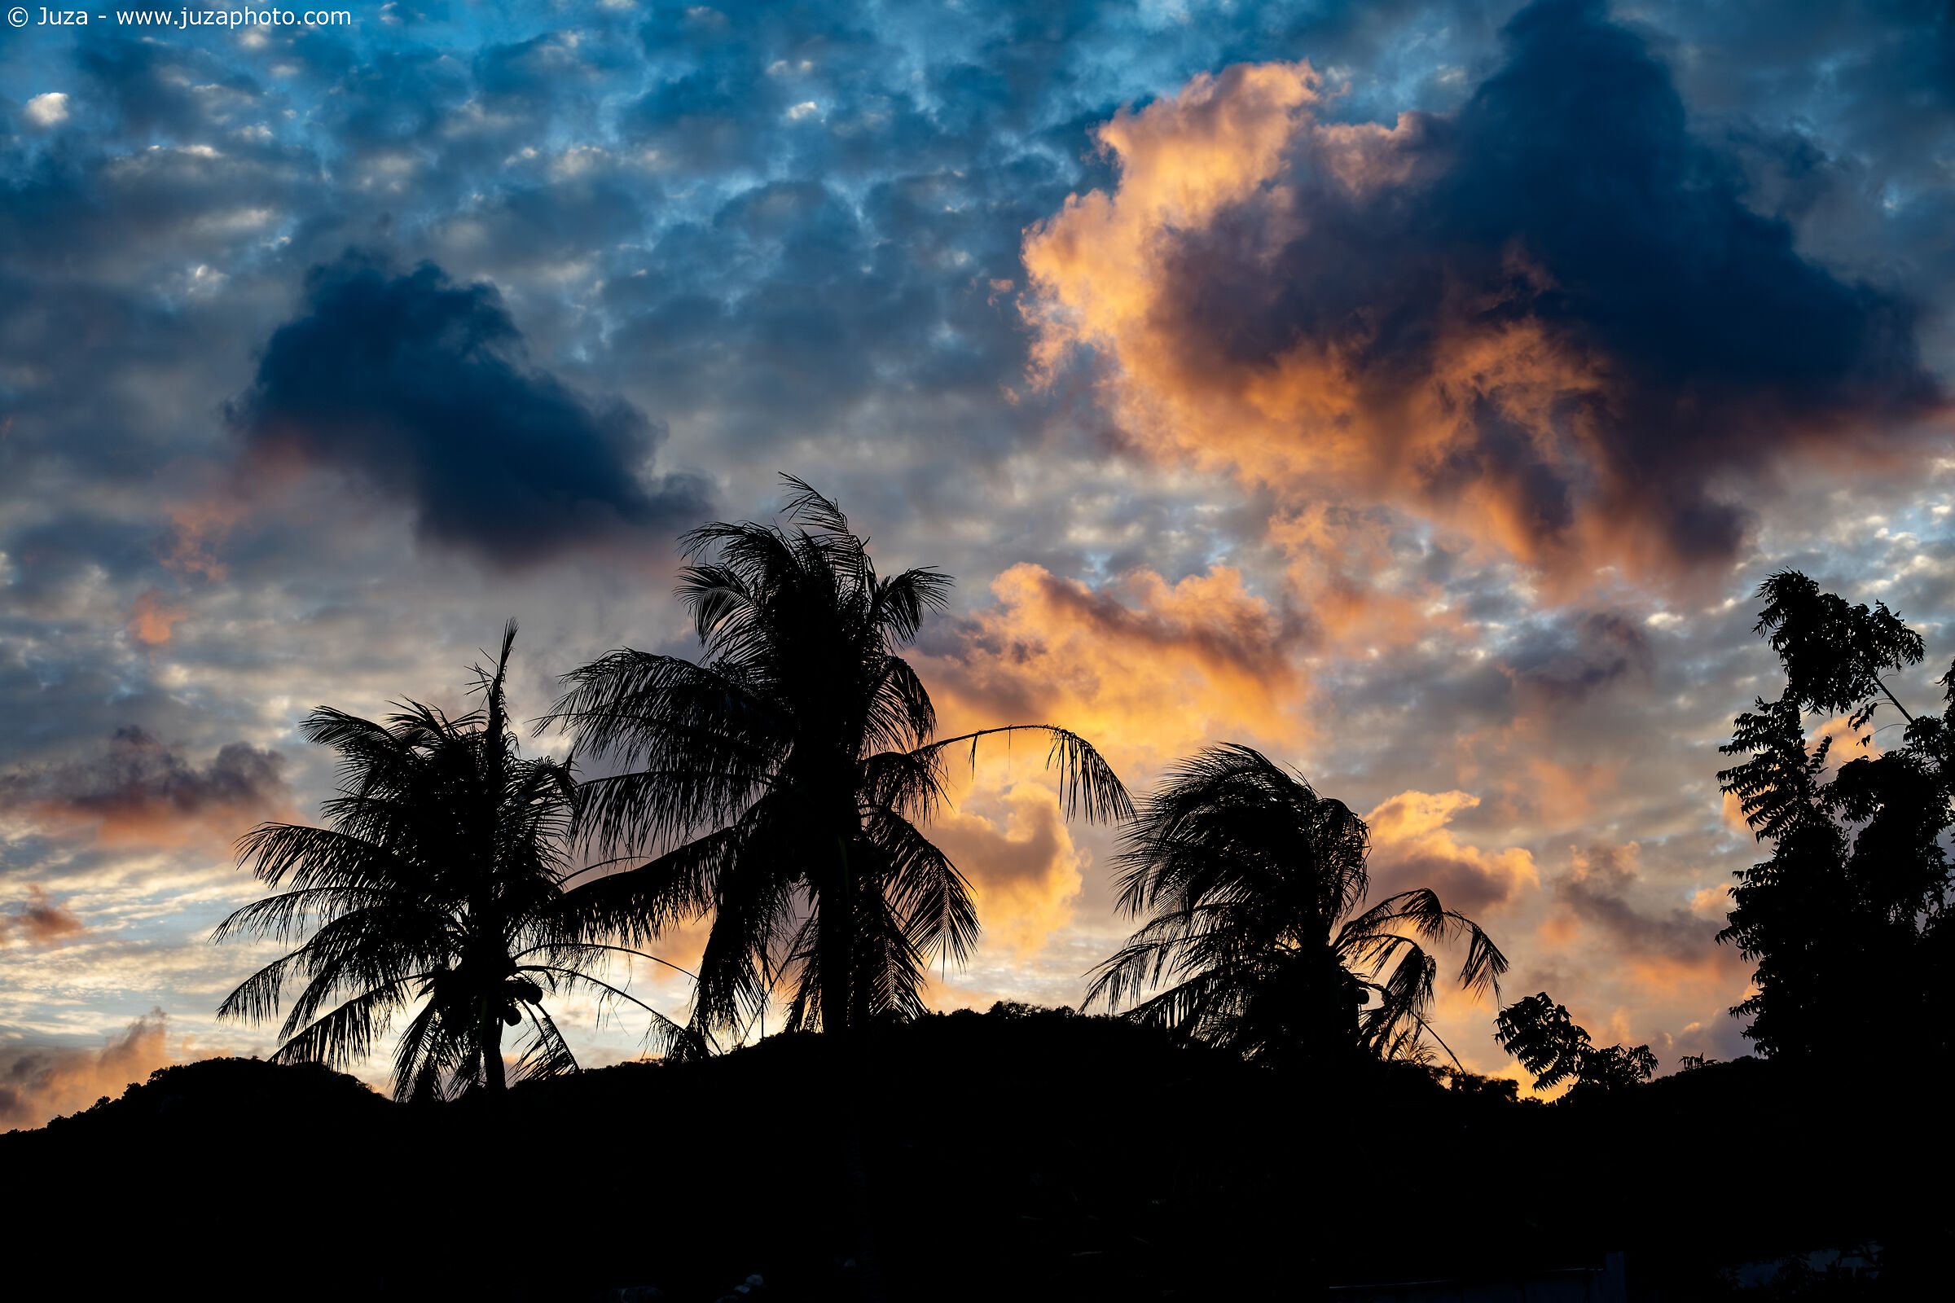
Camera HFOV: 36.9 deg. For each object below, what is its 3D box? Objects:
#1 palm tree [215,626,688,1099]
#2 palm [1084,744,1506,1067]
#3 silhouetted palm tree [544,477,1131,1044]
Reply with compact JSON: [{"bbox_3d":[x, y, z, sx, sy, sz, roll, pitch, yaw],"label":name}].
[{"bbox_3d":[-6.414,2.738,36.000,5.910,6.110,5.300,0,-12,0],"label":"palm tree"},{"bbox_3d":[4.216,3.545,39.000,5.610,4.650,4.900,0,-12,0],"label":"palm"},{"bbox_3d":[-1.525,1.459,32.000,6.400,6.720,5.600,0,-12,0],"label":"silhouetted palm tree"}]

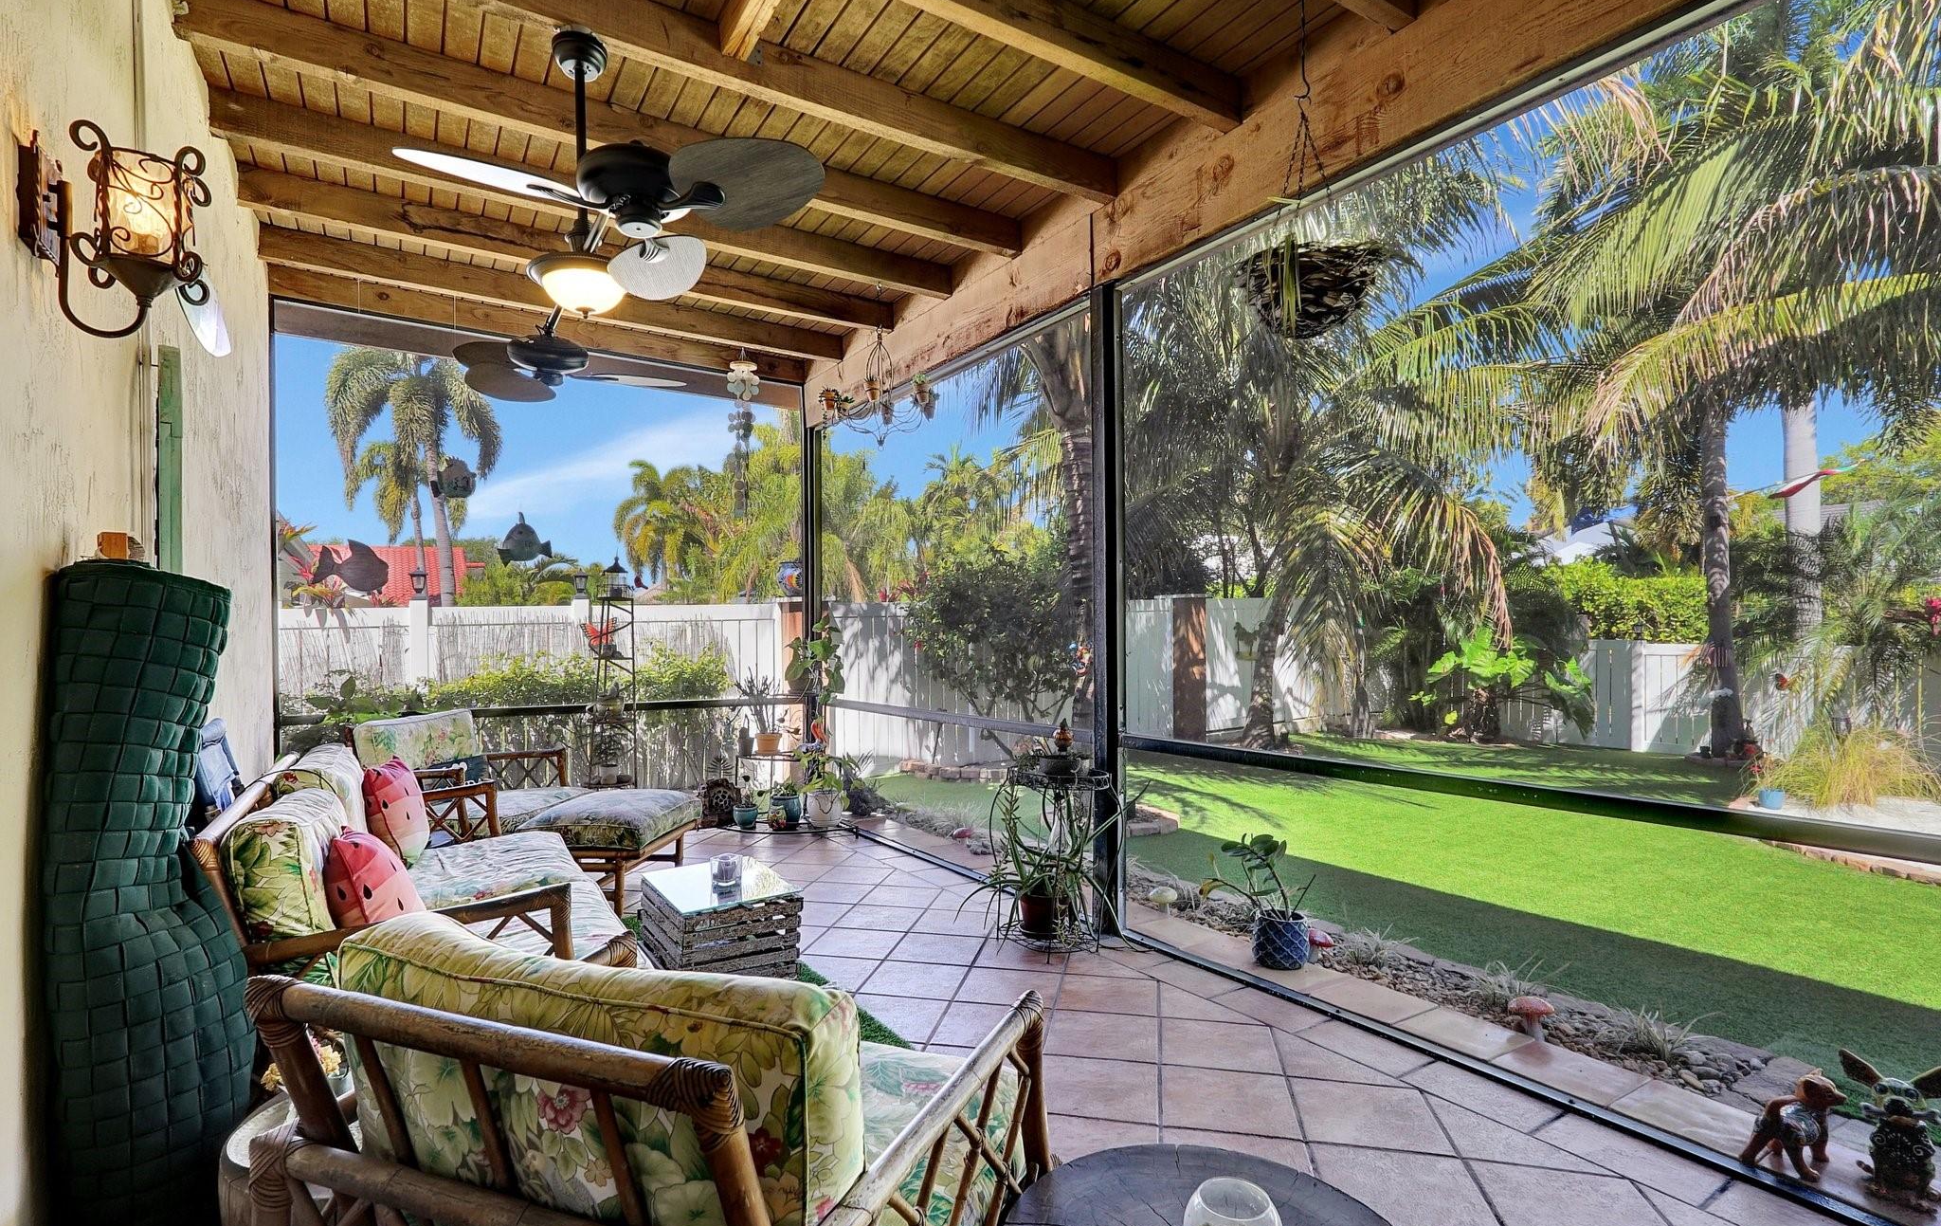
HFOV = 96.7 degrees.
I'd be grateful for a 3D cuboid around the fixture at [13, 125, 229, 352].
[{"bbox_3d":[-1.256,-0.567,1.282,0.210,0.310,0.180,2,-3,-34],"label":"fixture"}]

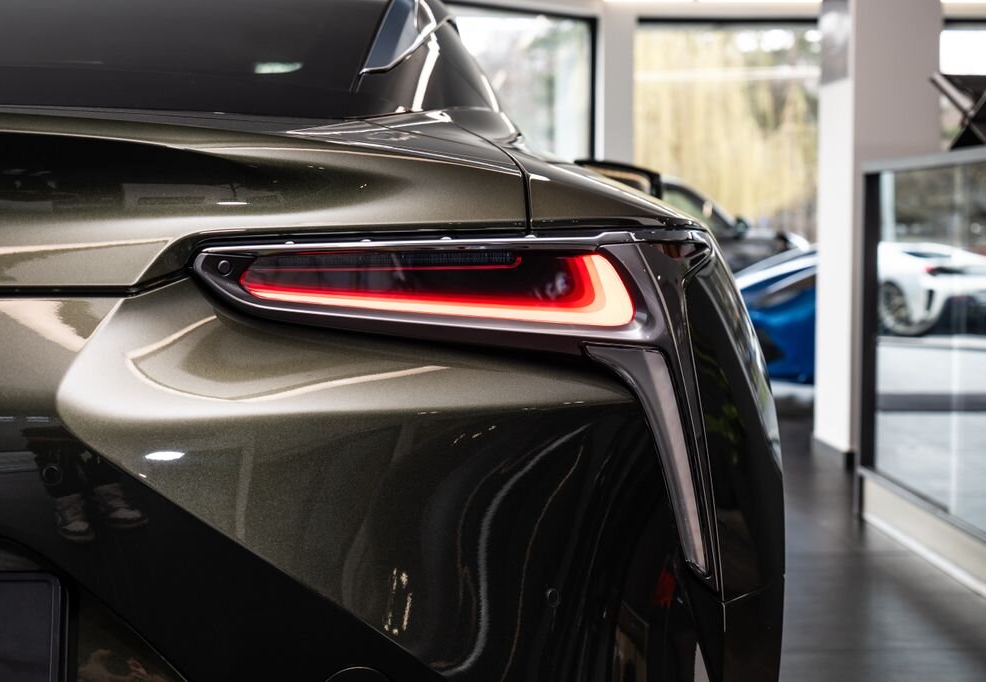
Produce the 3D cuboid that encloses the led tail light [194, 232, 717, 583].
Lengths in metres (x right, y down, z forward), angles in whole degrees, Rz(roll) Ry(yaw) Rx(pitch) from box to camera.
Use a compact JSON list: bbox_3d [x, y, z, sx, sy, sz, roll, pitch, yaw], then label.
[{"bbox_3d":[-0.014,0.071,1.546,0.495,0.335,0.210,-1,3,-10],"label":"led tail light"}]

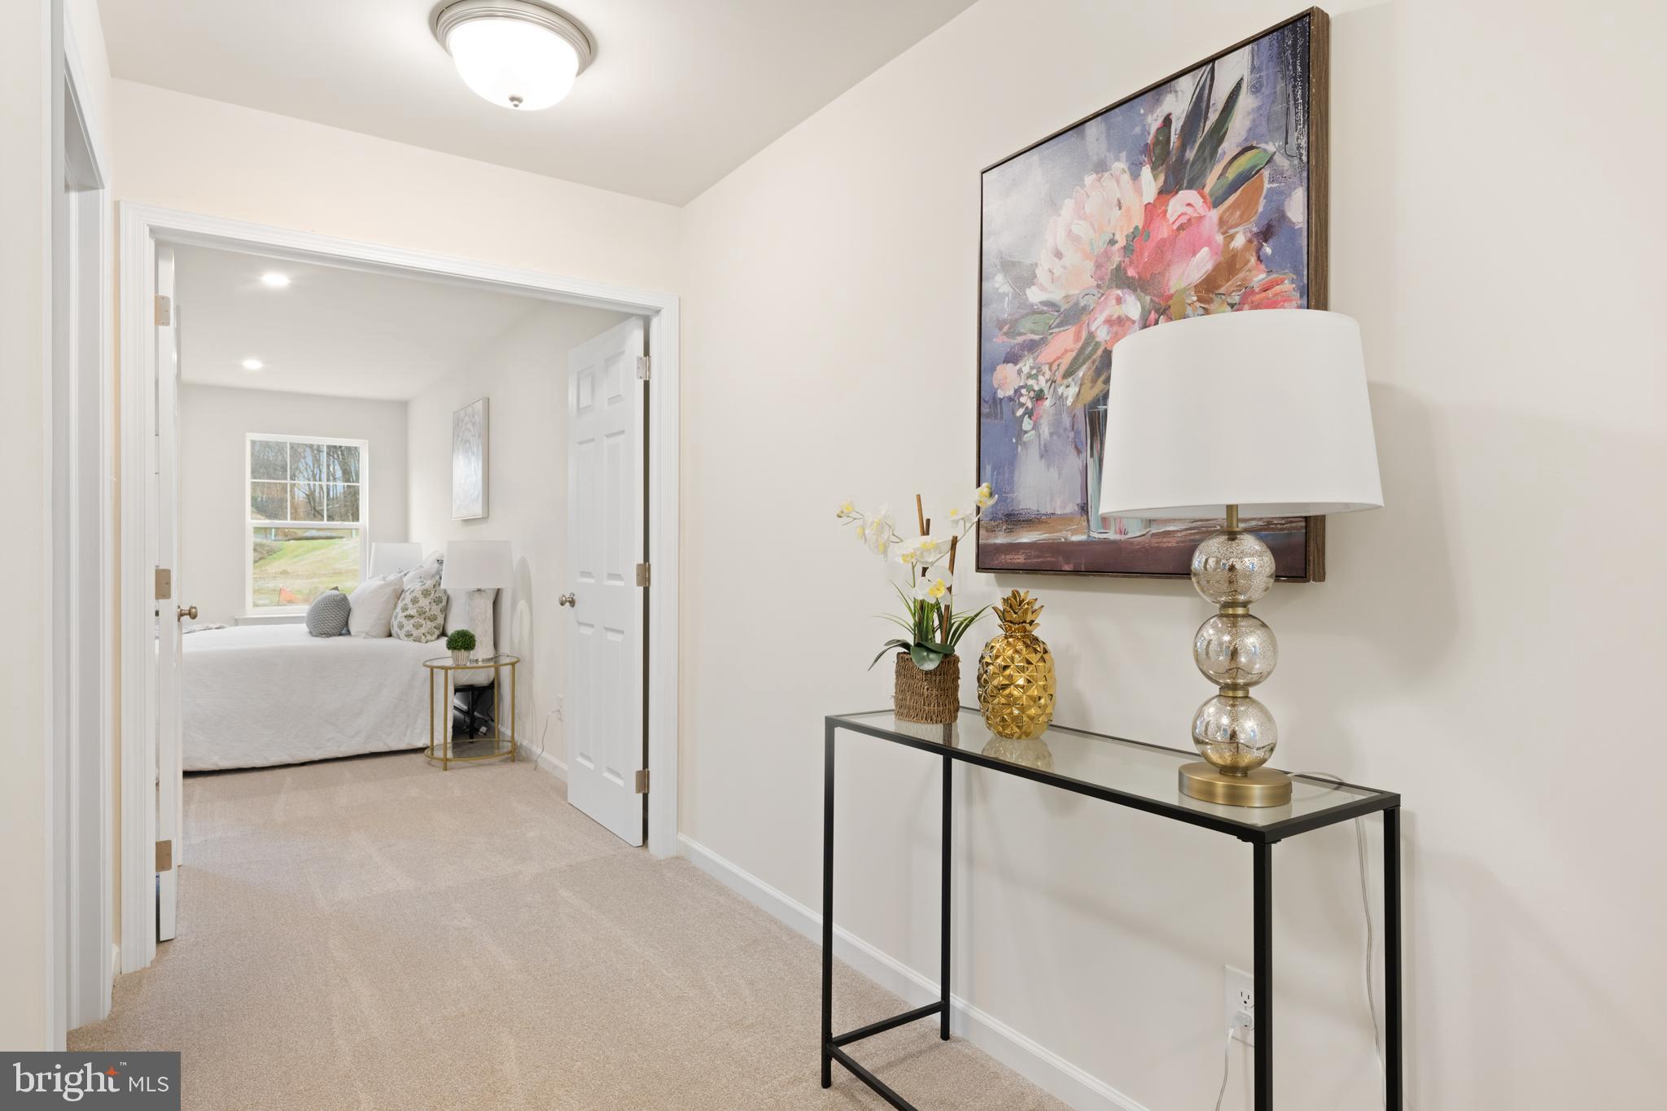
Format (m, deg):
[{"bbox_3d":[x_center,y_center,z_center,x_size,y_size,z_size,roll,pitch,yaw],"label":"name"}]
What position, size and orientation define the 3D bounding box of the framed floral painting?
[{"bbox_3d":[0.561,-0.411,1.697,0.048,0.905,0.732,0,0,-36],"label":"framed floral painting"}]

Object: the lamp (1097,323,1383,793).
[{"bbox_3d":[0.583,0.016,1.286,0.373,0.660,0.373,0,0,-36],"label":"lamp"}]

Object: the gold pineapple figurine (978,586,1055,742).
[{"bbox_3d":[0.353,0.208,1.691,0.150,0.272,0.150,0,0,0],"label":"gold pineapple figurine"}]

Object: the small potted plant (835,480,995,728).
[{"bbox_3d":[0.184,0.104,1.852,0.240,0.480,0.330,0,0,-36],"label":"small potted plant"}]

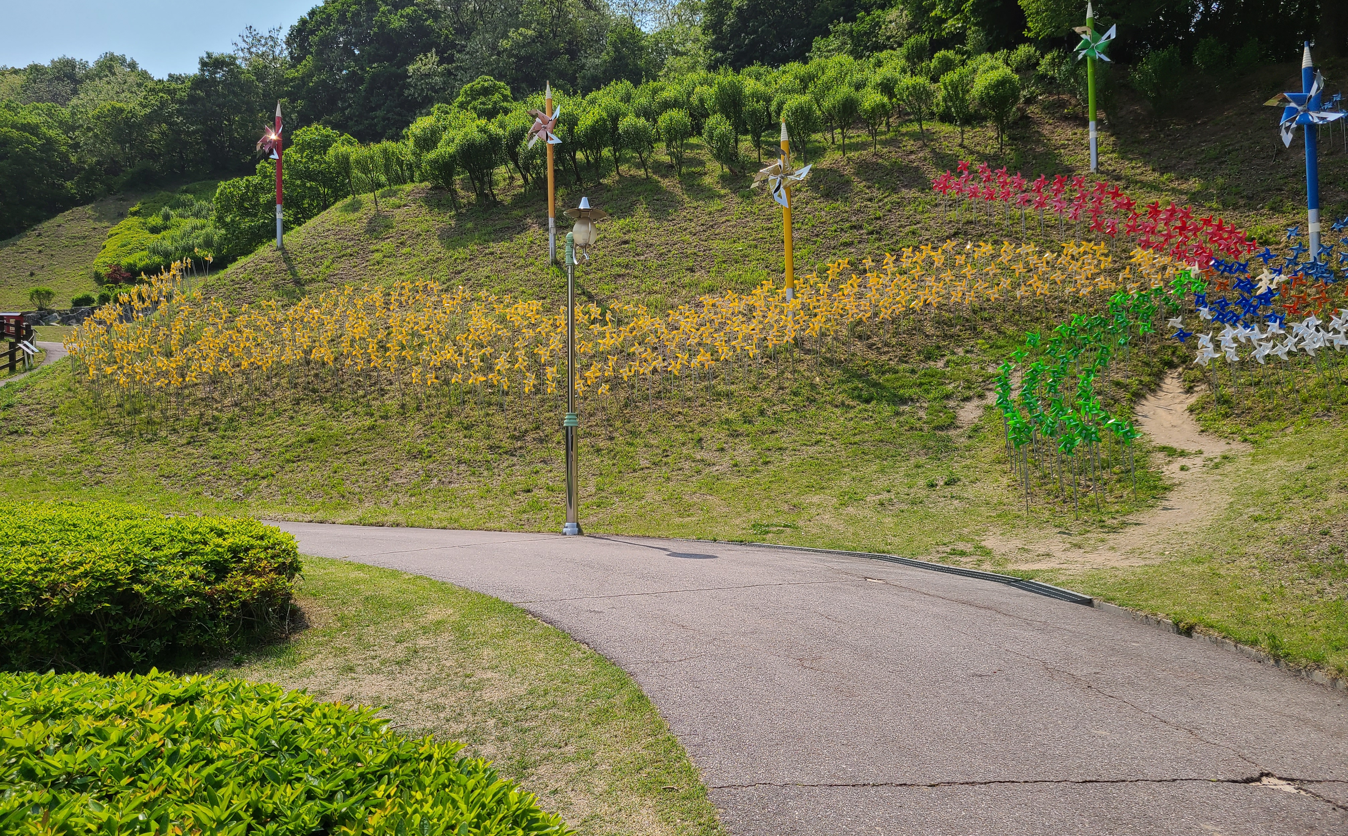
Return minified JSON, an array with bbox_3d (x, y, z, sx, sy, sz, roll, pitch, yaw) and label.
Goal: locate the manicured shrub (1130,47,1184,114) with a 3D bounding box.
[{"bbox_3d":[14.099,-9.819,29.500,1.550,2.060,1.550,-1,-1,0],"label":"manicured shrub"}]

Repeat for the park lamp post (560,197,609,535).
[{"bbox_3d":[-1.233,-0.724,14.200,0.640,4.740,0.680,0,-1,-37],"label":"park lamp post"}]

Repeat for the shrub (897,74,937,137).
[{"bbox_3d":[7.567,-9.678,31.700,1.250,2.180,1.250,-1,-1,0],"label":"shrub"}]

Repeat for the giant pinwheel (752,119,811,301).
[{"bbox_3d":[2.239,-4.013,20.800,1.200,4.280,0.500,-1,-1,22],"label":"giant pinwheel"}]

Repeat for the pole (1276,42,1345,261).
[{"bbox_3d":[10.027,-4.161,16.000,1.250,3.540,0.500,-2,-1,38],"label":"pole"}]

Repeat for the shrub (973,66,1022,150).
[{"bbox_3d":[9.371,-8.930,29.300,1.400,2.410,1.400,-1,-1,0],"label":"shrub"}]

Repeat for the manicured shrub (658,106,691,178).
[{"bbox_3d":[0.017,-8.922,32.800,1.100,2.180,1.100,-1,-1,0],"label":"manicured shrub"}]

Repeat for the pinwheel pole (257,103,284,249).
[{"bbox_3d":[-11.508,-6.938,29.000,0.950,4.190,0.500,-1,-1,13],"label":"pinwheel pole"}]

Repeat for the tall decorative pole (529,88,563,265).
[{"bbox_3d":[-3.324,-6.347,26.300,1.000,4.730,0.500,-1,-1,18],"label":"tall decorative pole"}]

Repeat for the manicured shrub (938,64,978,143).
[{"bbox_3d":[8.638,-9.500,30.700,1.200,2.430,1.200,-1,-1,0],"label":"manicured shrub"}]

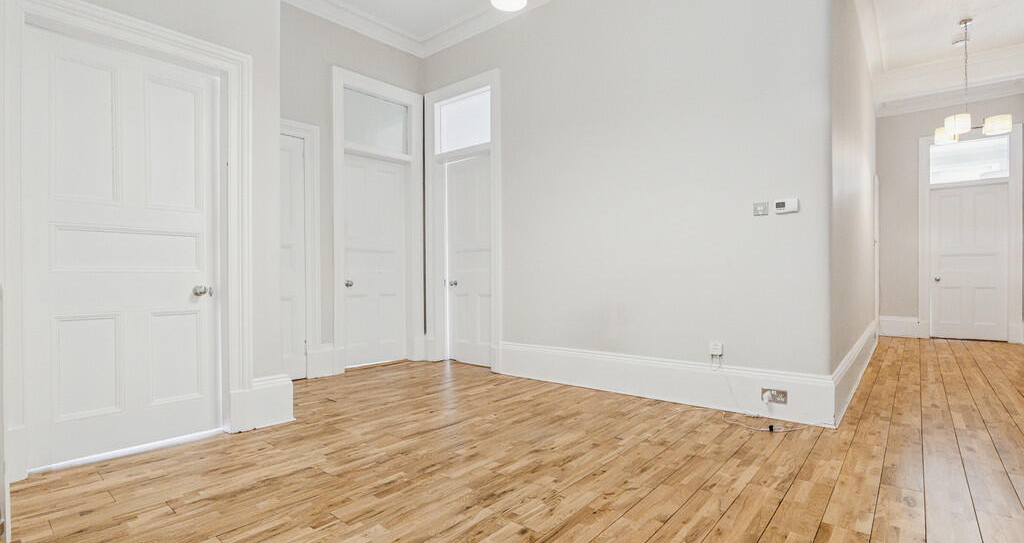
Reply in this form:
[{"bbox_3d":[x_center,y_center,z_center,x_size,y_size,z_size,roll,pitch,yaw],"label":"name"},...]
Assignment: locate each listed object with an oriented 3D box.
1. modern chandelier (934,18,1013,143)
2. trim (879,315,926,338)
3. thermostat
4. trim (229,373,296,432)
[{"bbox_3d":[4.900,-2.065,4.870,0.610,1.220,0.620,0,0,41],"label":"modern chandelier"},{"bbox_3d":[5.893,0.825,6.863,0.540,0.305,0.045,0,0,37],"label":"trim"},{"bbox_3d":[1.811,-0.426,2.994,0.132,0.088,0.028,0,0,37],"label":"thermostat"},{"bbox_3d":[-1.587,0.827,2.889,0.050,0.315,0.369,0,0,42],"label":"trim"}]

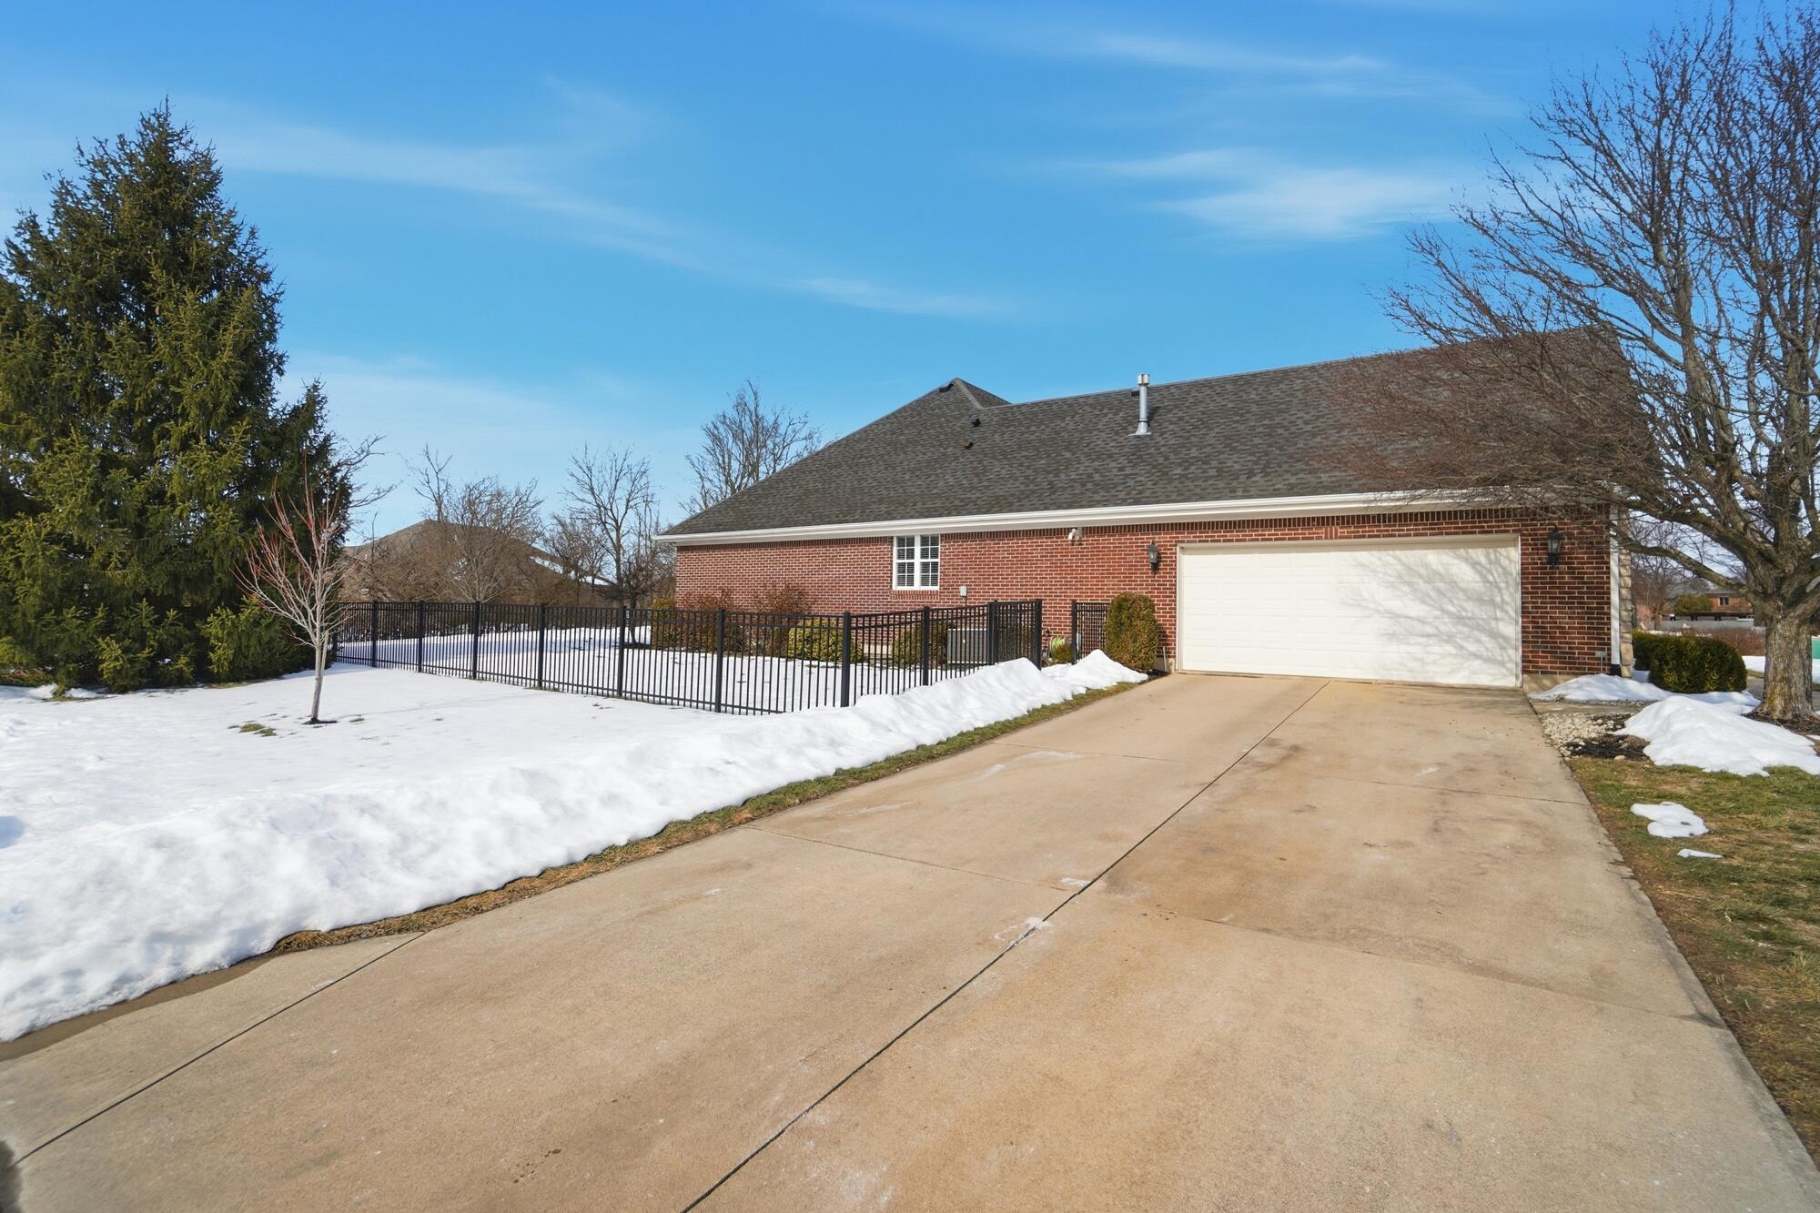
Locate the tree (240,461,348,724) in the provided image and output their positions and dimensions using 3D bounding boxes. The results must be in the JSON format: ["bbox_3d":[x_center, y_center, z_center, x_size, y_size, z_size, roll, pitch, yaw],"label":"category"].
[{"bbox_3d":[-6.248,-0.185,7.683,1.133,2.570,1.133,1,0,0],"label":"tree"}]

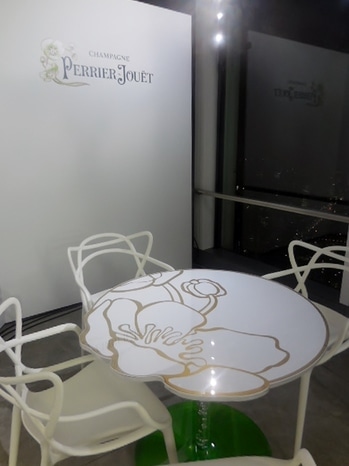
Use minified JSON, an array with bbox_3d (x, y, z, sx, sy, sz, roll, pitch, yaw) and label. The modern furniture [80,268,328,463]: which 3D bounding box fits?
[{"bbox_3d":[0.123,0.662,1.448,0.943,0.711,0.953,-1,15,0],"label":"modern furniture"}]

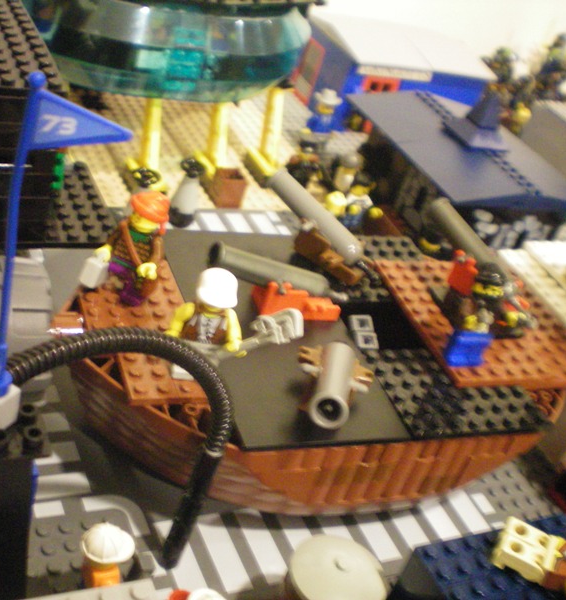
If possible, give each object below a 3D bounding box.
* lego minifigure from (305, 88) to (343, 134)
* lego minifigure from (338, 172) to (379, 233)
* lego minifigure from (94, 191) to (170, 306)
[{"bbox_3d":[0.028,-0.119,0.594,0.026,0.044,0.018,19,33,2],"label":"lego minifigure"},{"bbox_3d":[0.043,-0.052,0.501,0.026,0.044,0.018,8,34,-14],"label":"lego minifigure"},{"bbox_3d":[-0.053,-0.017,0.311,0.026,0.042,0.017,27,34,13],"label":"lego minifigure"}]

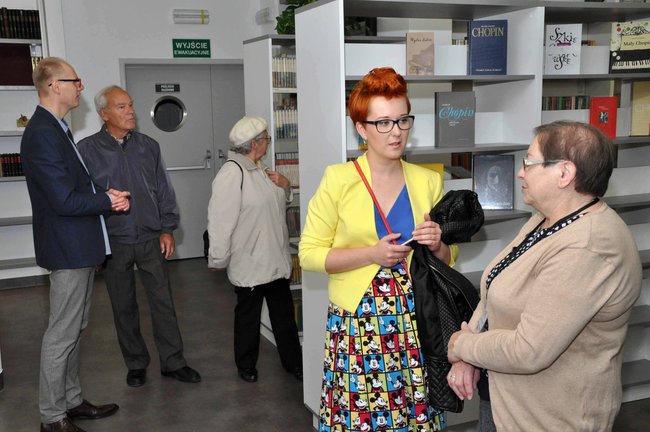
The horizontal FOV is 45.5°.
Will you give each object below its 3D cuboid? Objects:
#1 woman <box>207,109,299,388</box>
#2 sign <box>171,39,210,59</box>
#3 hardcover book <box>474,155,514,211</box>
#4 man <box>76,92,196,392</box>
[{"bbox_3d":[-0.391,0.203,4.533,0.430,1.535,0.500,5,10,38],"label":"woman"},{"bbox_3d":[-1.386,-1.745,8.089,0.400,0.197,0.010,-5,9,-24],"label":"sign"},{"bbox_3d":[0.784,-0.158,3.600,0.195,0.250,0.025,-1,3,4],"label":"hardcover book"},{"bbox_3d":[-1.085,0.127,4.514,0.600,1.720,0.420,-5,9,-27],"label":"man"}]

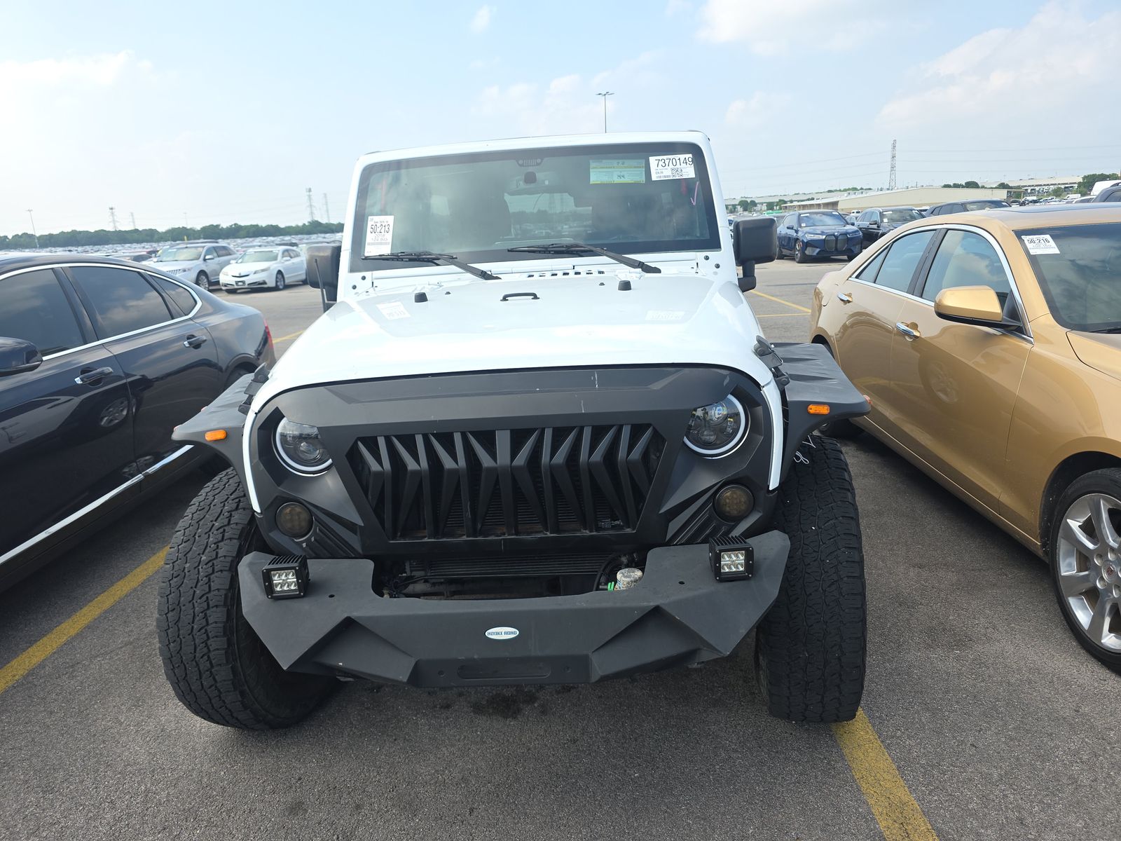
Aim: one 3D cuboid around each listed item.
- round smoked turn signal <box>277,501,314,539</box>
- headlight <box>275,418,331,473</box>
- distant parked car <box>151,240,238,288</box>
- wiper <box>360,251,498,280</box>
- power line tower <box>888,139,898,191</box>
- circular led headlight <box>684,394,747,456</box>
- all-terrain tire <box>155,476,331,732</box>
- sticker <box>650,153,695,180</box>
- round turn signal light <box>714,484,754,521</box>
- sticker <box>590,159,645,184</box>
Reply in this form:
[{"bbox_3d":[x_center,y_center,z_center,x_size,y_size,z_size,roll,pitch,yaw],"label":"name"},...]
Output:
[{"bbox_3d":[-0.705,0.262,1.975,0.100,0.100,0.055,-3,15,4],"label":"round smoked turn signal"},{"bbox_3d":[-0.603,0.044,1.785,0.165,0.165,0.090,-2,15,2],"label":"headlight"},{"bbox_3d":[-14.246,-5.968,28.865,1.920,1.700,4.750,-2,15,1],"label":"distant parked car"},{"bbox_3d":[-0.505,-0.597,2.875,0.530,0.100,0.080,-2,-10,2],"label":"wiper"},{"bbox_3d":[191.432,-140.708,430.423,5.000,40.000,5.000,4,16,23],"label":"power line tower"},{"bbox_3d":[0.405,0.010,1.950,0.172,0.172,0.095,-3,15,4],"label":"circular led headlight"},{"bbox_3d":[-0.867,0.507,2.325,0.260,0.825,0.825,1,15,14],"label":"all-terrain tire"},{"bbox_3d":[0.455,-1.029,3.030,0.178,0.112,0.003,-3,-14,4],"label":"sticker"},{"bbox_3d":[0.445,0.213,1.910,0.100,0.100,0.055,-3,15,4],"label":"round turn signal light"},{"bbox_3d":[0.230,-1.005,3.010,0.220,0.130,0.004,-2,-19,2],"label":"sticker"}]

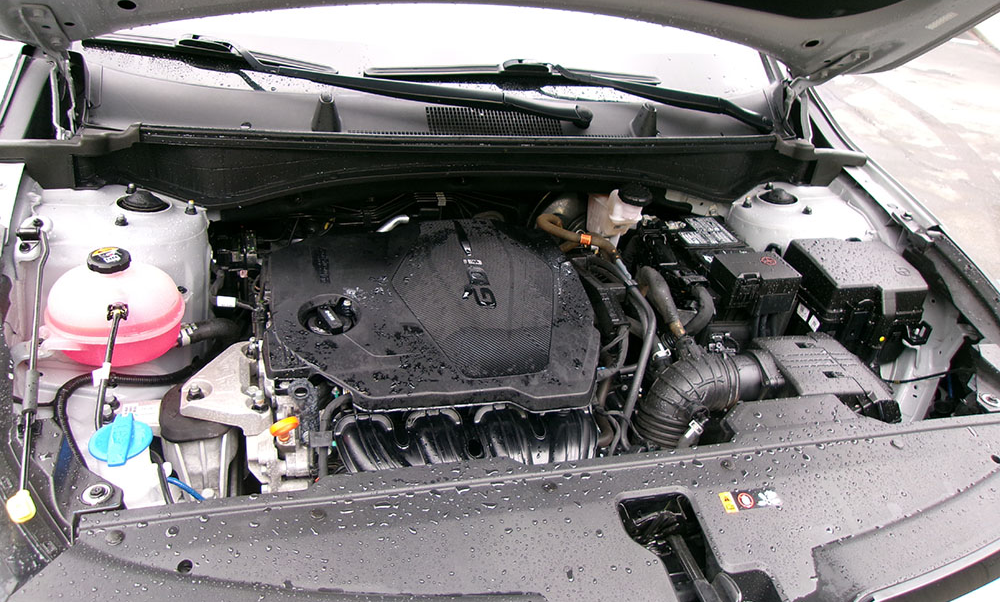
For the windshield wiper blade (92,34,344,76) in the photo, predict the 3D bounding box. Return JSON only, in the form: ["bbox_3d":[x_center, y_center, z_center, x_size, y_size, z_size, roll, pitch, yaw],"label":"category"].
[{"bbox_3d":[-0.529,-0.461,1.433,0.472,0.051,0.042,7,56,-4],"label":"windshield wiper blade"}]

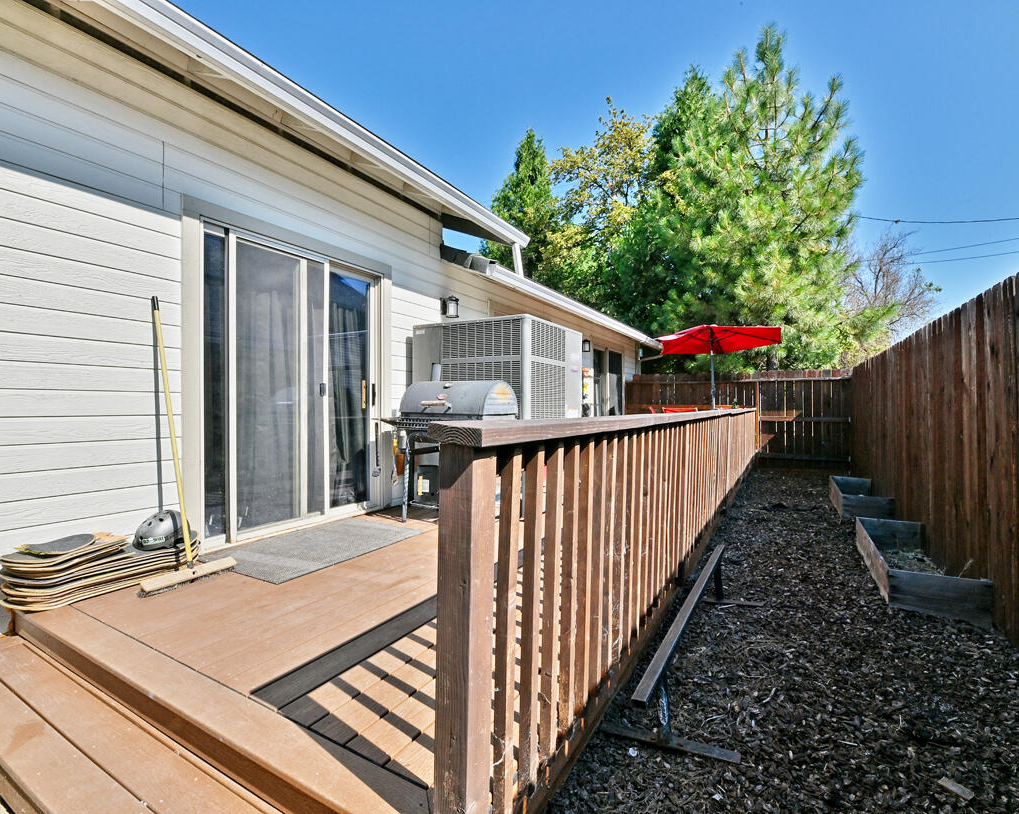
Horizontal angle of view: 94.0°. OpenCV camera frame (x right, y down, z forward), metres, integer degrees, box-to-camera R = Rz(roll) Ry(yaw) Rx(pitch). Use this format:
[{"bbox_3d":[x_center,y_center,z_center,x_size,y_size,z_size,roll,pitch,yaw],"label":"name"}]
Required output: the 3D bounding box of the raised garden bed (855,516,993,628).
[{"bbox_3d":[2.759,1.053,3.281,0.440,0.225,1.500,0,0,31],"label":"raised garden bed"}]

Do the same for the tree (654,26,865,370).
[{"bbox_3d":[6.300,-4.225,12.000,5.200,10.750,5.200,0,0,31],"label":"tree"}]

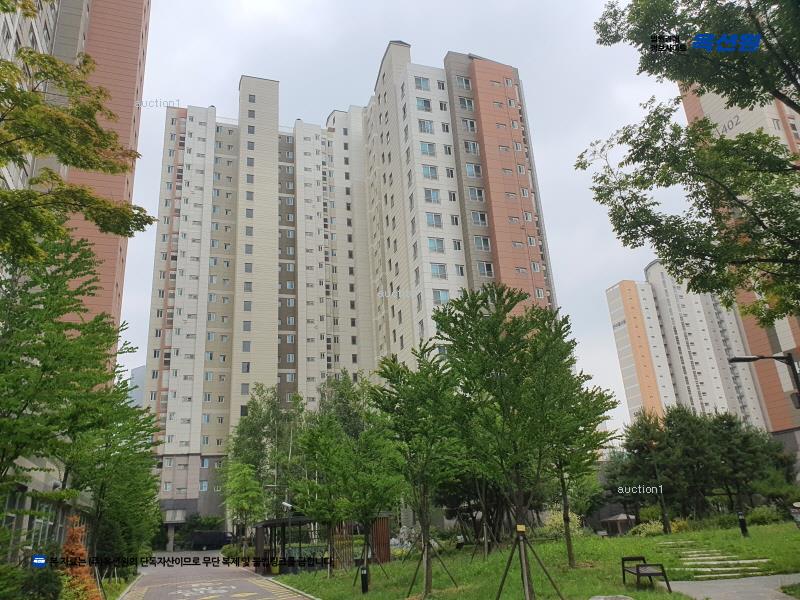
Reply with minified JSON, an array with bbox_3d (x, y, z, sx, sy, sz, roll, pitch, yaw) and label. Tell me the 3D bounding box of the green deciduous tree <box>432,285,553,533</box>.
[{"bbox_3d":[2.418,3.023,13.729,2.900,7.090,2.900,-4,-20,0],"label":"green deciduous tree"}]

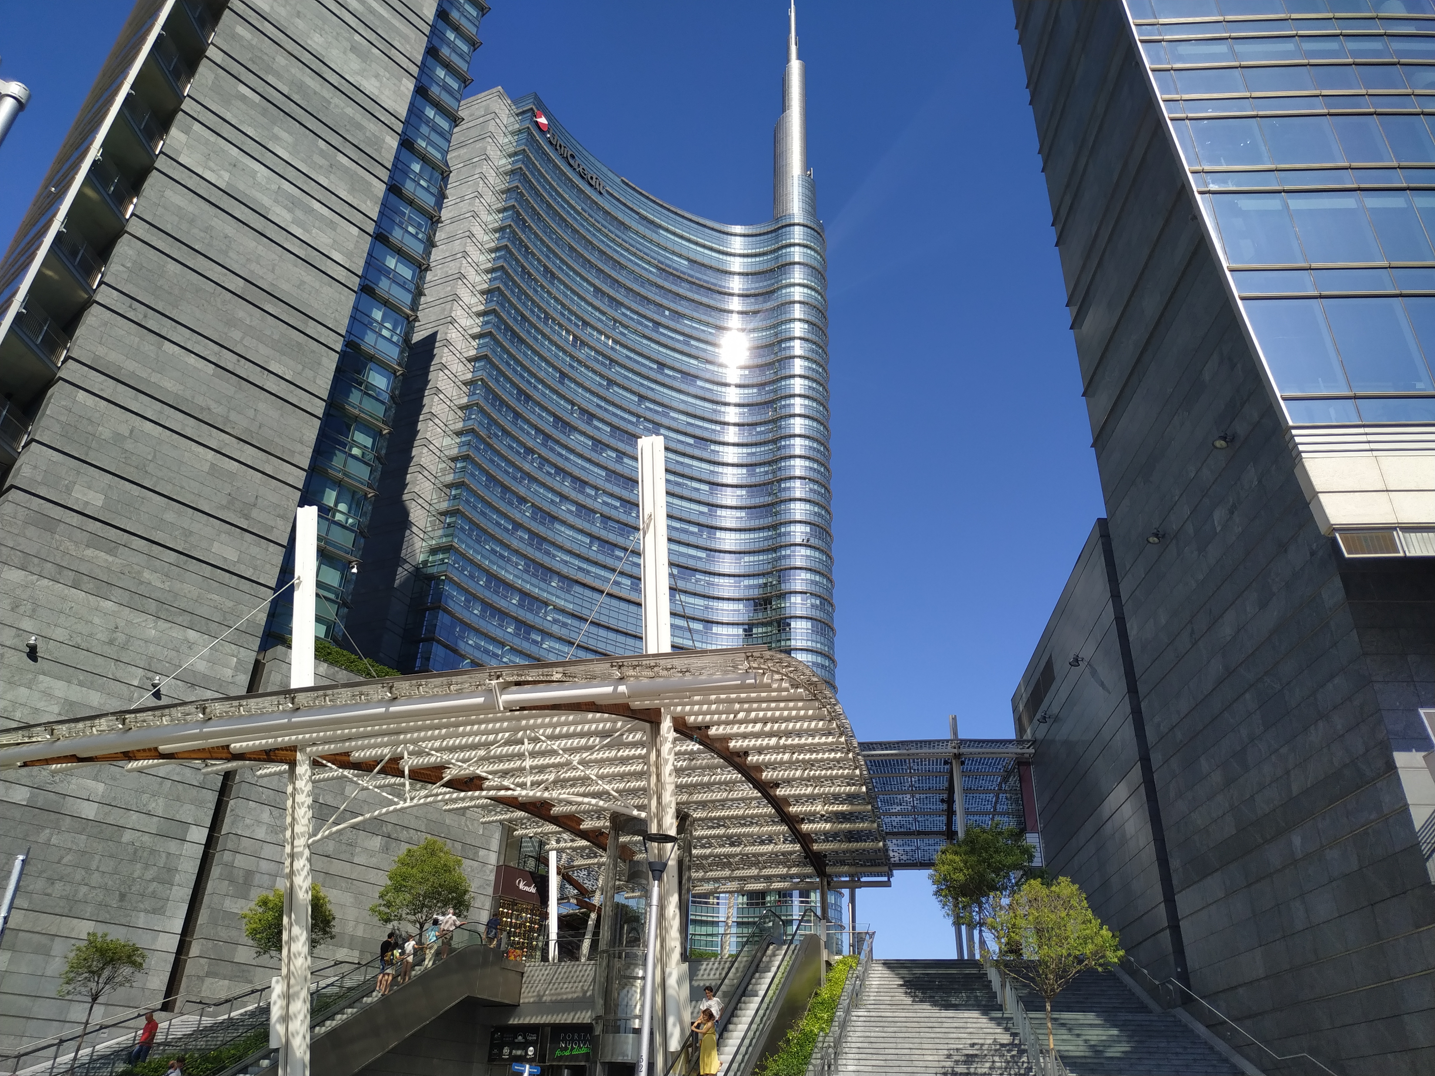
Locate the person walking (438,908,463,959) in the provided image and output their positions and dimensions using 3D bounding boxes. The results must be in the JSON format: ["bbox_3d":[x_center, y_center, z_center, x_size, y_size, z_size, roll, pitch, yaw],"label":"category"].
[{"bbox_3d":[-9.673,14.279,35.921,0.620,1.740,0.500,-13,-35,25],"label":"person walking"}]

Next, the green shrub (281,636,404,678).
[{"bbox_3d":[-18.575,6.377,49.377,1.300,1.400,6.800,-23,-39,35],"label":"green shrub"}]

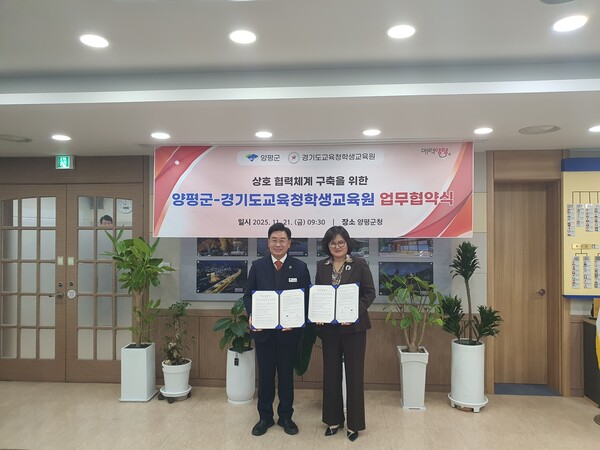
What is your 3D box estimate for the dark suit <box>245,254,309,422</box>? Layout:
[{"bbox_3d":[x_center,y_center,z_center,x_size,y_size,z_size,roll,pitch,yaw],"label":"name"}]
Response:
[{"bbox_3d":[-0.188,0.947,3.772,0.563,1.405,0.352,0,0,-1],"label":"dark suit"}]

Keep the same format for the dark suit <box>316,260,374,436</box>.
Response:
[{"bbox_3d":[0.377,0.973,3.732,0.503,1.422,0.352,0,0,12],"label":"dark suit"}]

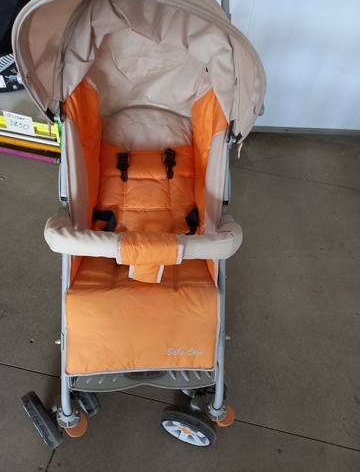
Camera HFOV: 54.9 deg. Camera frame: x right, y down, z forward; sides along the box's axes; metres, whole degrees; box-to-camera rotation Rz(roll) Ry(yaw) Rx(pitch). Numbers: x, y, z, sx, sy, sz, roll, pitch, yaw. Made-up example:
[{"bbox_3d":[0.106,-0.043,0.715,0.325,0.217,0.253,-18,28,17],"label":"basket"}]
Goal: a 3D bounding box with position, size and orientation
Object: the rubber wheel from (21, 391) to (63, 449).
[{"bbox_3d":[-0.392,0.520,0.983,0.042,0.167,0.167,-31,55,-32],"label":"rubber wheel"}]

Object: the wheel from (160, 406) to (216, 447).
[{"bbox_3d":[0.024,0.552,1.000,0.167,0.167,0.039,18,45,12],"label":"wheel"}]

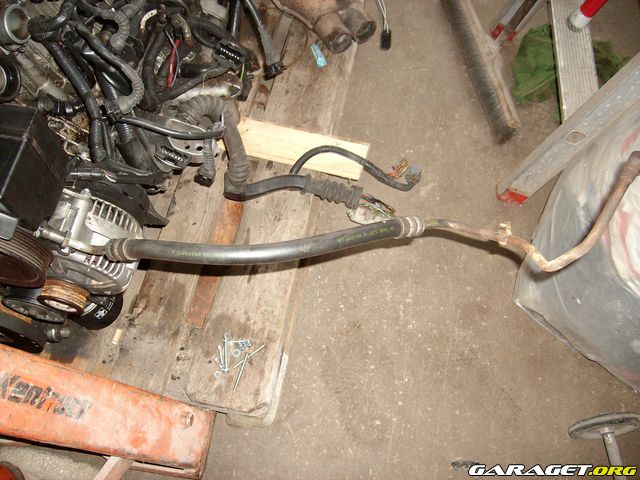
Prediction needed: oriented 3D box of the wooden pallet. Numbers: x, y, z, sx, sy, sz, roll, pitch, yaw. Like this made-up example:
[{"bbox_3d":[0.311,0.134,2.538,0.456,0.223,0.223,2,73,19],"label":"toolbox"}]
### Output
[{"bbox_3d":[-0.376,-0.248,1.501,0.800,0.144,1.200,9,63,7],"label":"wooden pallet"}]

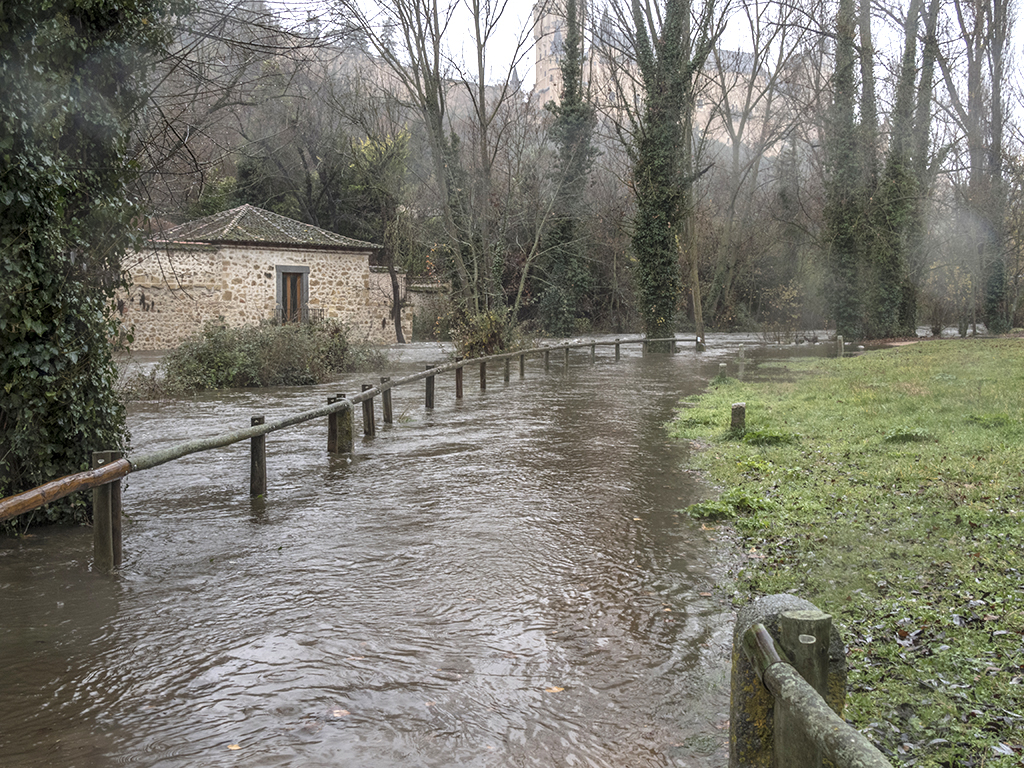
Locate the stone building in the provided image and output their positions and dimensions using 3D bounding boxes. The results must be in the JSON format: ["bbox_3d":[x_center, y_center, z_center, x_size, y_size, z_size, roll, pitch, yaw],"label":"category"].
[{"bbox_3d":[-13.114,-5.302,53.294,13.000,7.200,8.500,-2,4,-33],"label":"stone building"}]

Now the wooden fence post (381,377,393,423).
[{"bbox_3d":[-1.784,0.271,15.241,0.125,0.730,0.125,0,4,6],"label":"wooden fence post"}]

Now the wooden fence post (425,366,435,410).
[{"bbox_3d":[-1.367,0.092,17.631,0.125,0.797,0.125,1,4,8],"label":"wooden fence post"}]

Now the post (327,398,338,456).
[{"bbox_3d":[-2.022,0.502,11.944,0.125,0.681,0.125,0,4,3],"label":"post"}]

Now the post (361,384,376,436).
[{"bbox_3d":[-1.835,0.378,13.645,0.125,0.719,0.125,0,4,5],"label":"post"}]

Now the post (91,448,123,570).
[{"bbox_3d":[-2.461,0.808,6.459,0.120,0.802,0.120,0,4,6],"label":"post"}]

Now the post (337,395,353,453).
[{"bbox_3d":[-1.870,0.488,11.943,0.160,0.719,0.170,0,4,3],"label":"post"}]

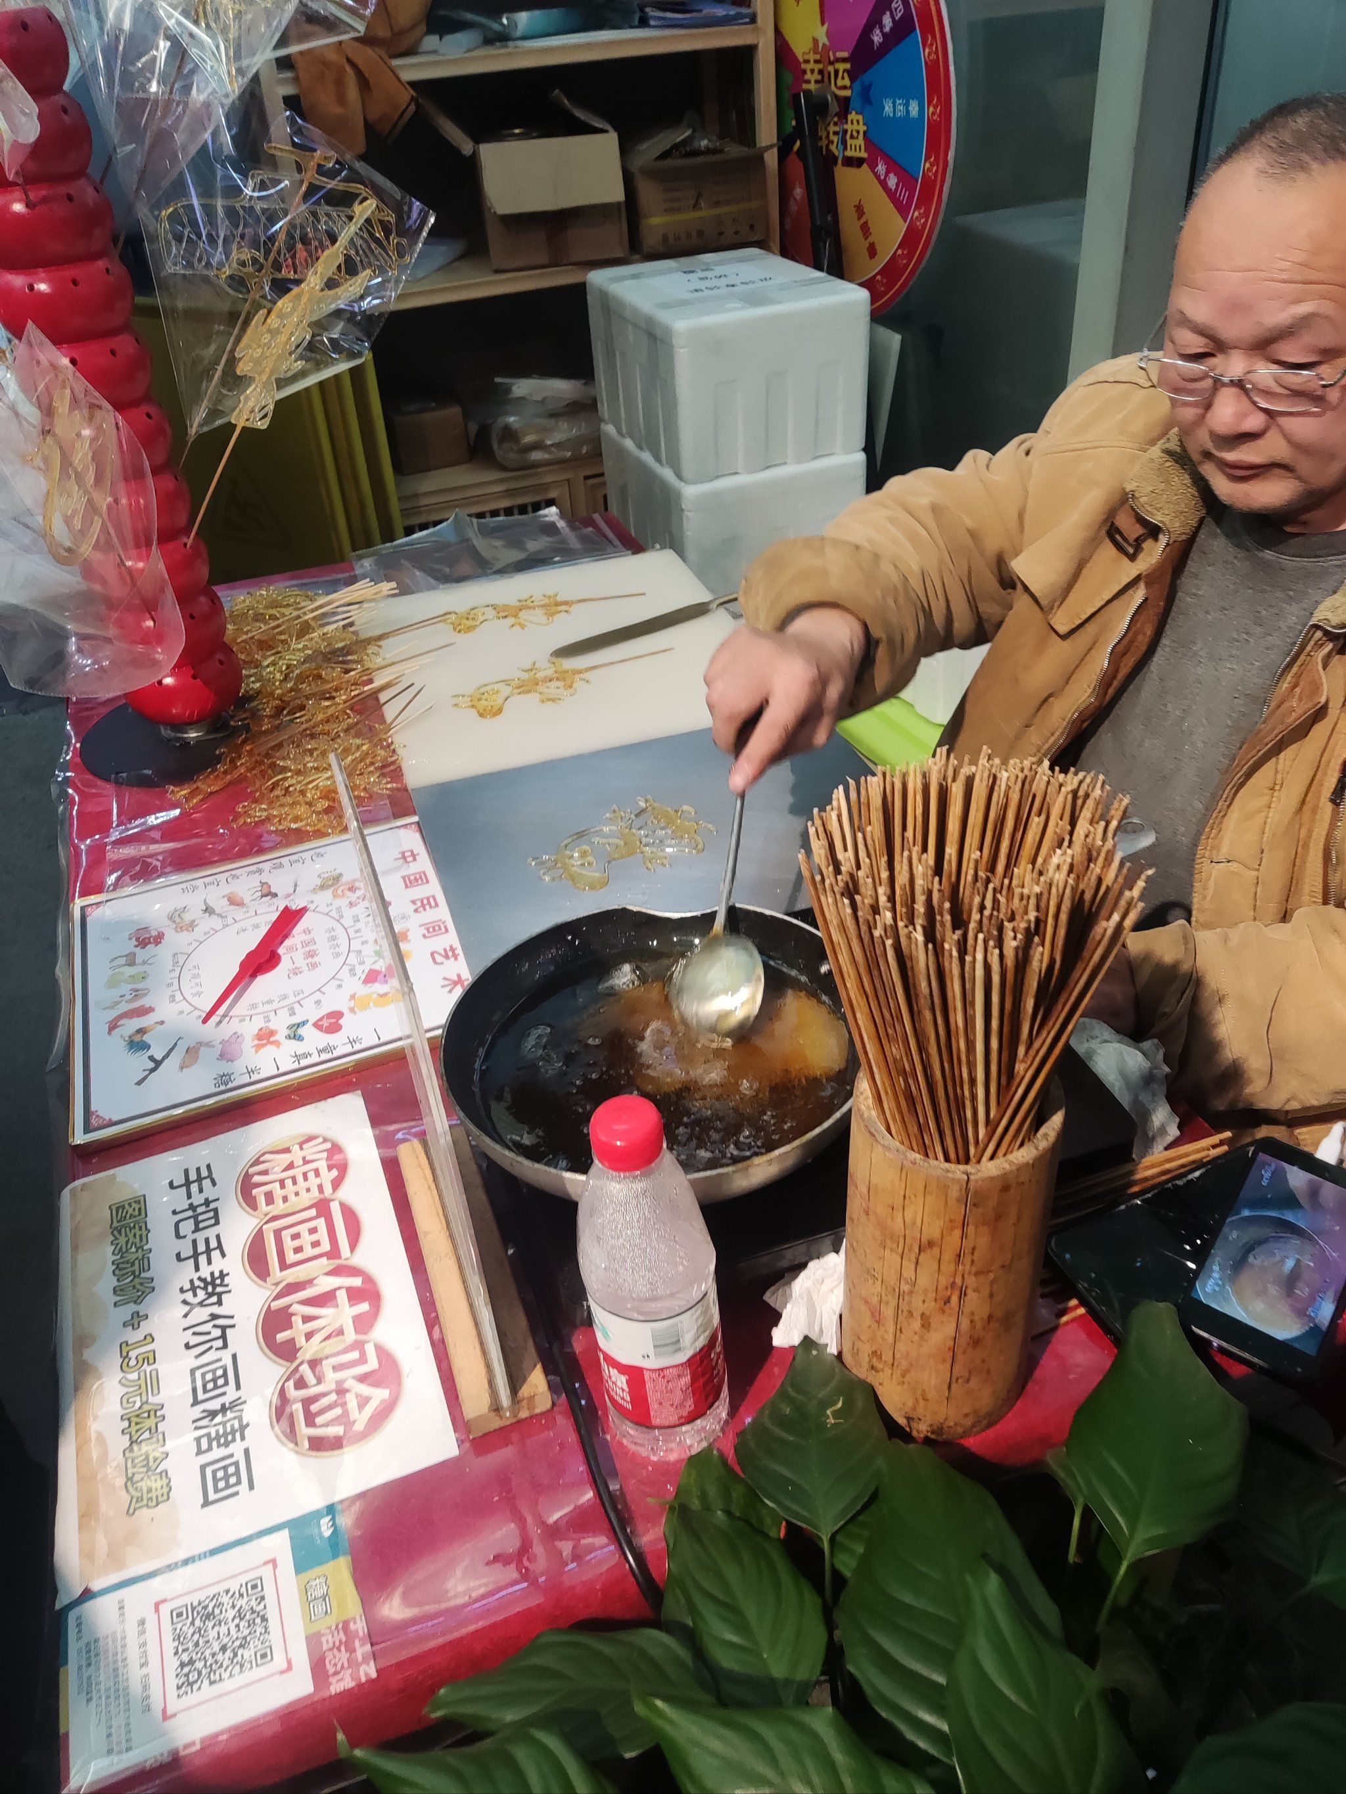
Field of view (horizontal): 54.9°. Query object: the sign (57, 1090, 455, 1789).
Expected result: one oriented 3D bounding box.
[{"bbox_3d":[-0.244,0.266,0.737,0.204,0.014,0.389,-16,36,-14],"label":"sign"}]

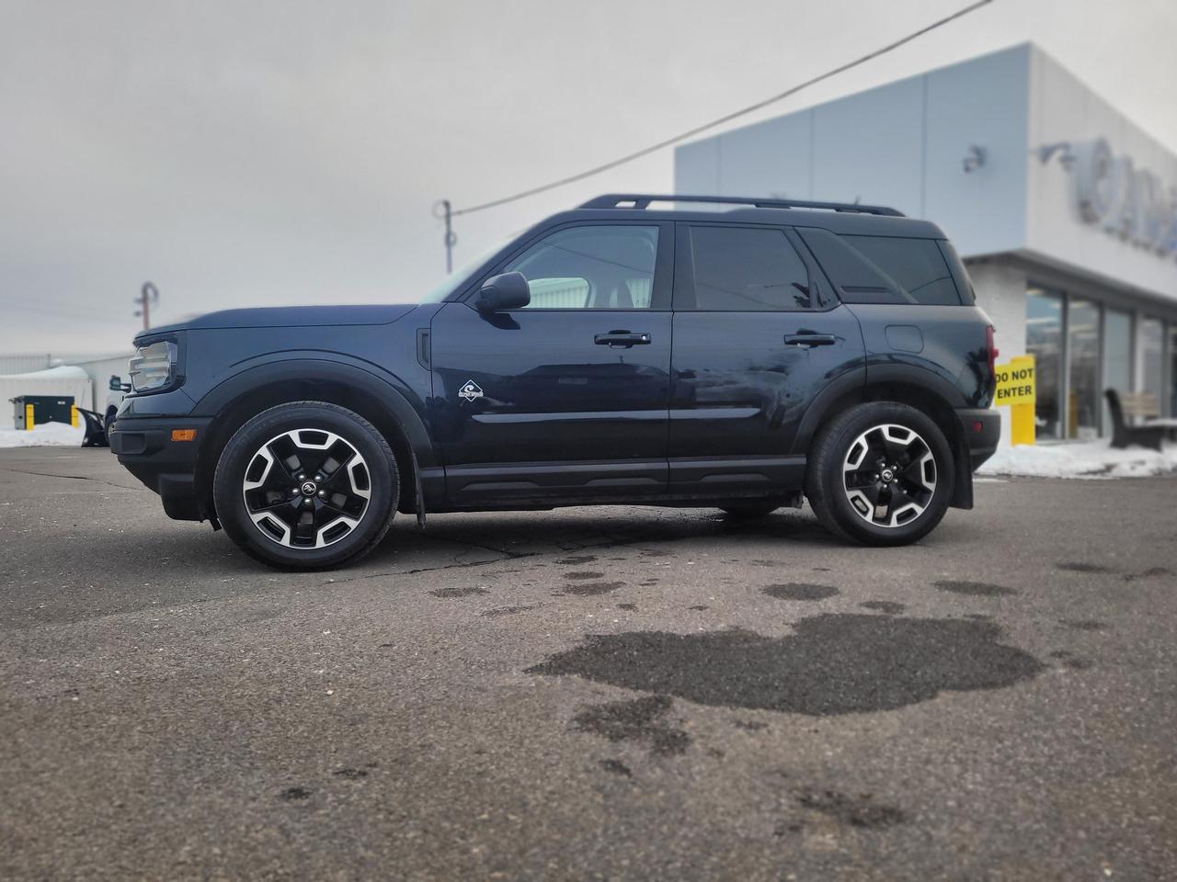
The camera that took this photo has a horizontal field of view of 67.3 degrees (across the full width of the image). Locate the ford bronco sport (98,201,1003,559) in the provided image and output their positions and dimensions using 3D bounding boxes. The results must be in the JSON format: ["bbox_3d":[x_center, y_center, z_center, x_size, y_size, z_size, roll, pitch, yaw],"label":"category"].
[{"bbox_3d":[-0.064,-0.371,4.769,4.387,1.760,1.970,-1,2,-14],"label":"ford bronco sport"}]

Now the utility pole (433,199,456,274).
[{"bbox_3d":[-6.541,-5.936,41.167,0.950,10.608,0.400,0,2,0],"label":"utility pole"}]

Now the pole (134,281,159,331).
[{"bbox_3d":[-27.513,-5.489,55.139,1.200,8.877,0.400,0,2,0],"label":"pole"}]

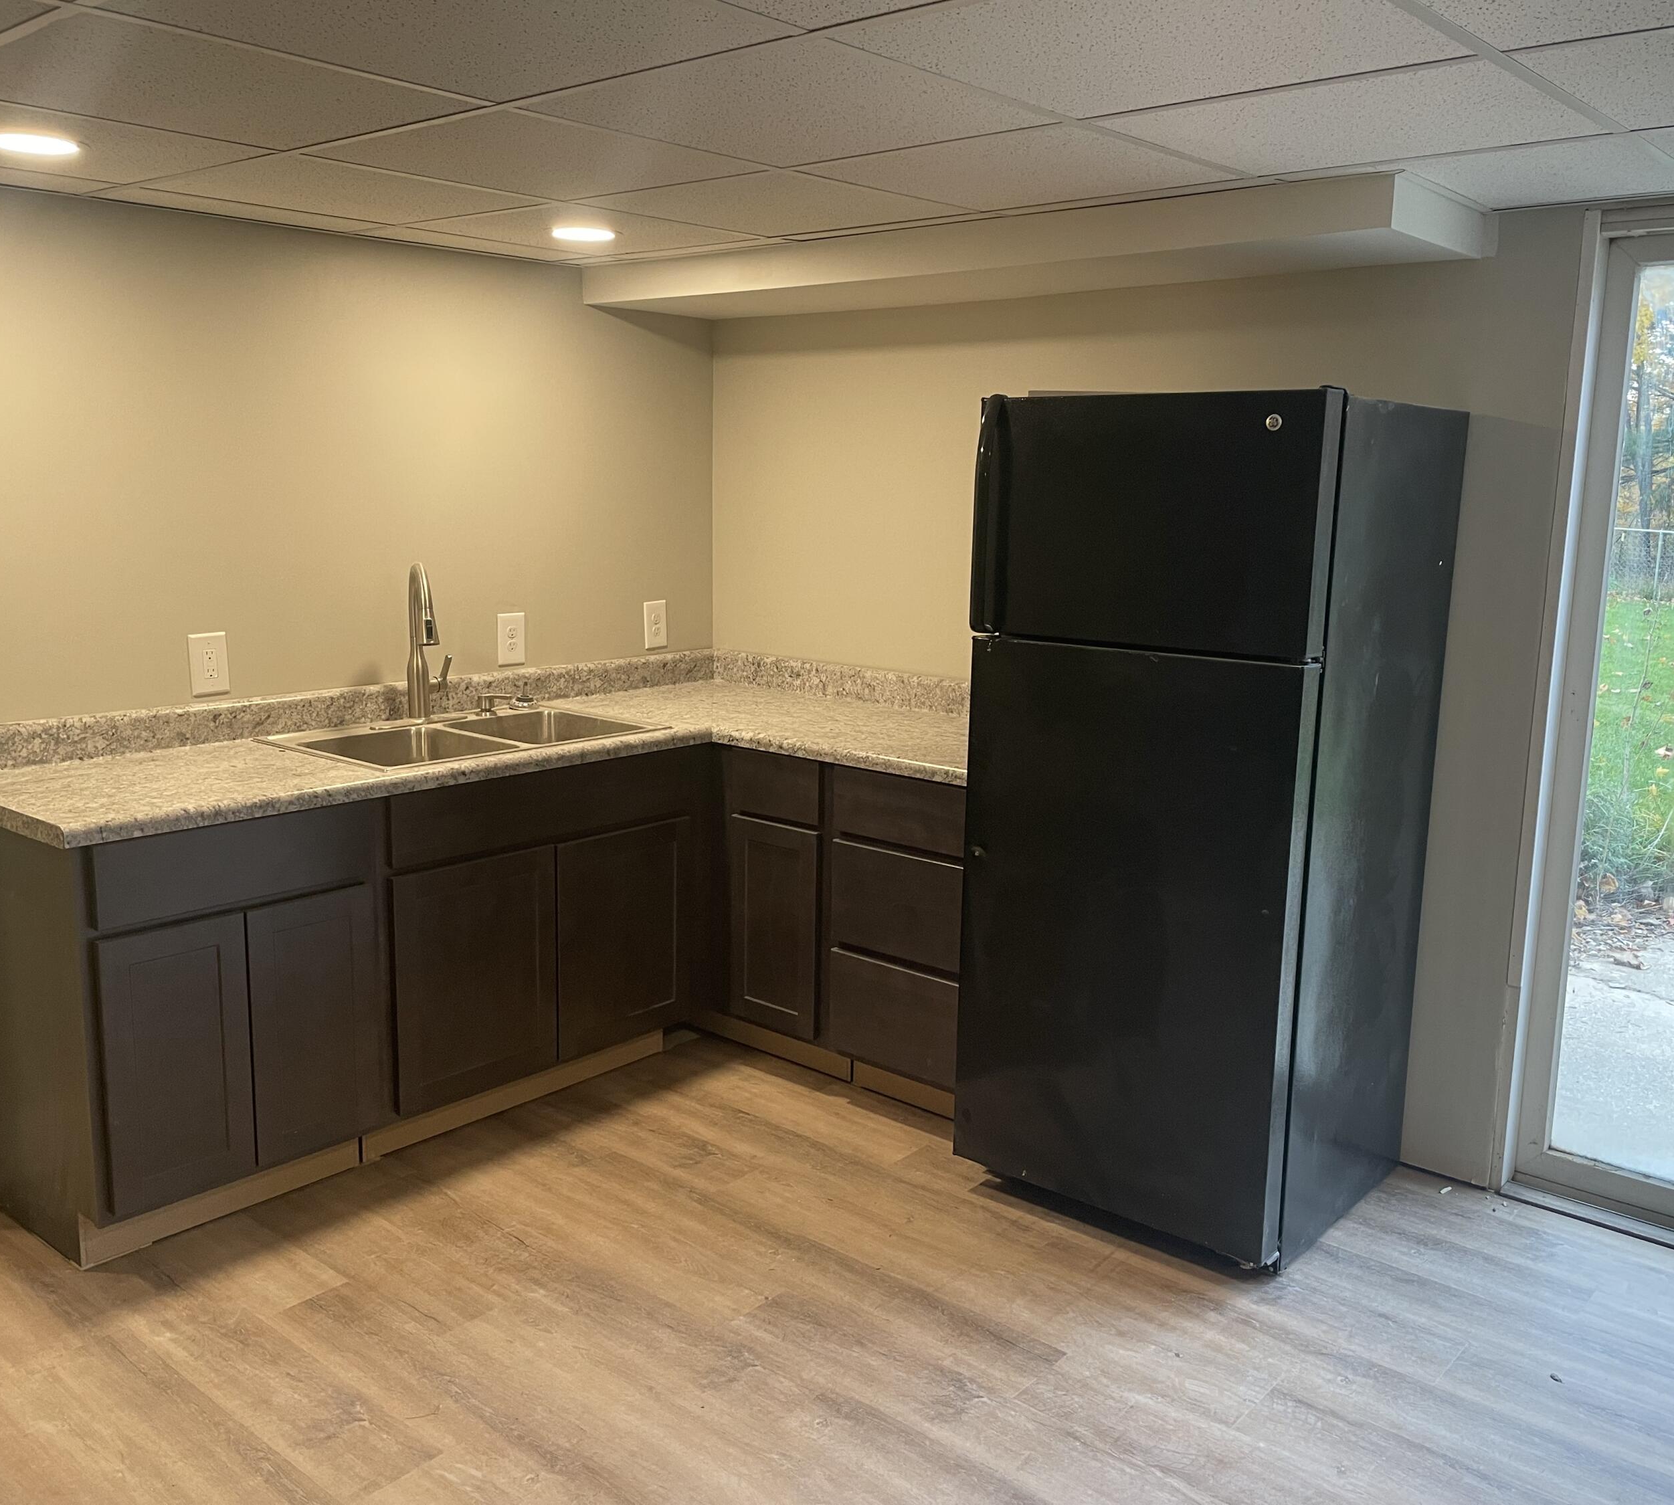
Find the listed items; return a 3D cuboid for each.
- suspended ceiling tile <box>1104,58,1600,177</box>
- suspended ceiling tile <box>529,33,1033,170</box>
[{"bbox_3d":[0.791,-0.966,2.328,0.602,0.018,0.602,10,13,40],"label":"suspended ceiling tile"},{"bbox_3d":[-0.069,-0.967,2.264,0.602,0.018,0.602,10,13,40],"label":"suspended ceiling tile"}]

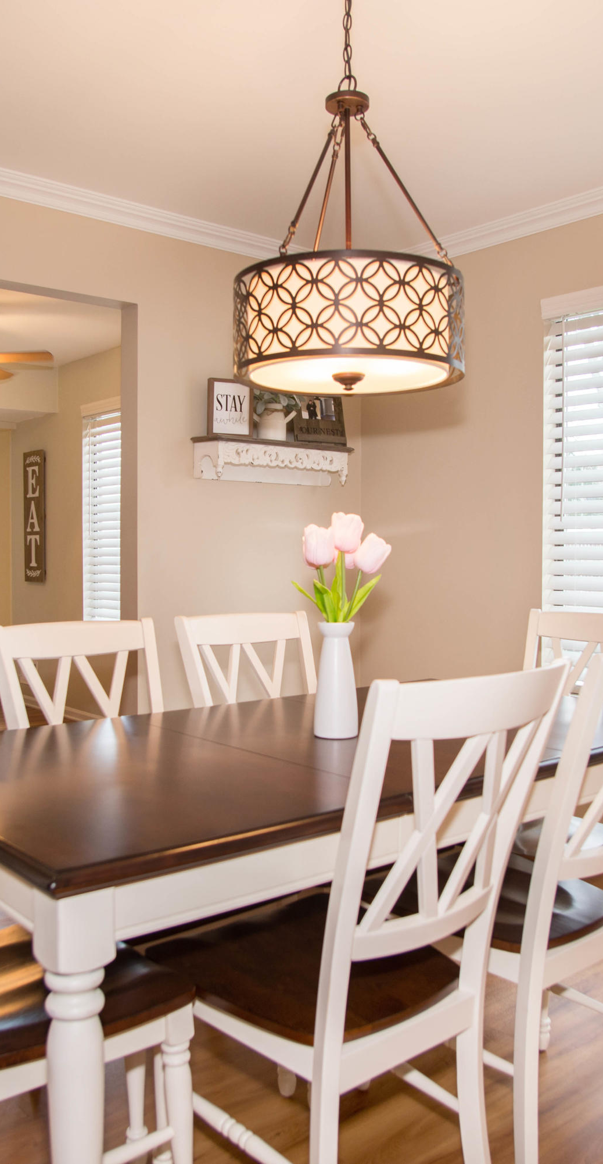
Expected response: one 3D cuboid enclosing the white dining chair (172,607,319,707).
[{"bbox_3d":[-0.015,0.586,2.591,0.470,0.970,0.570,-1,2,-37],"label":"white dining chair"}]

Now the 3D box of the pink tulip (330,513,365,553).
[{"bbox_3d":[0.102,-0.106,2.110,0.066,0.088,0.066,-1,2,-40],"label":"pink tulip"}]

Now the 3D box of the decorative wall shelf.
[{"bbox_3d":[-0.092,-0.495,3.980,0.735,0.168,0.178,-1,2,-40],"label":"decorative wall shelf"}]

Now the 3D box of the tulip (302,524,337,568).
[{"bbox_3d":[0.039,-0.079,2.120,0.072,0.092,0.072,0,2,0],"label":"tulip"}]

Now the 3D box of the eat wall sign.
[{"bbox_3d":[-1.906,-0.465,6.955,0.035,0.930,0.315,-2,3,-40],"label":"eat wall sign"}]

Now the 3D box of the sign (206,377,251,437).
[{"bbox_3d":[-0.278,-0.678,3.833,0.205,0.225,0.030,-2,3,-40],"label":"sign"}]

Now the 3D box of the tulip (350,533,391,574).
[{"bbox_3d":[0.152,-0.063,2.120,0.072,0.088,0.072,20,0,0],"label":"tulip"}]

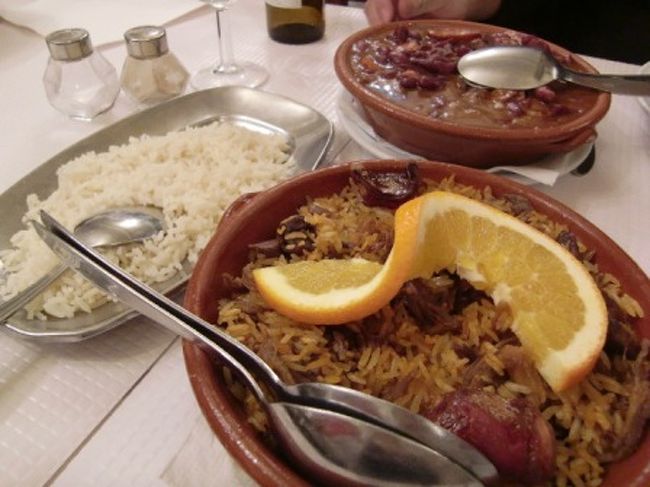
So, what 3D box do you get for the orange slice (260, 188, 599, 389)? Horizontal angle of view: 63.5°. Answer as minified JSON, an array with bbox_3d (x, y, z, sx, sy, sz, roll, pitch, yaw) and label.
[{"bbox_3d":[0.046,0.011,0.236,0.154,0.042,0.075,12,44,9],"label":"orange slice"}]

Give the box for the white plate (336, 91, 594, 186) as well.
[{"bbox_3d":[0.116,-0.110,0.448,0.214,0.021,0.214,2,43,-2],"label":"white plate"}]

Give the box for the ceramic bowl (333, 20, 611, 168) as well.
[{"bbox_3d":[0.114,-0.121,0.432,0.214,0.052,0.214,4,43,0],"label":"ceramic bowl"}]

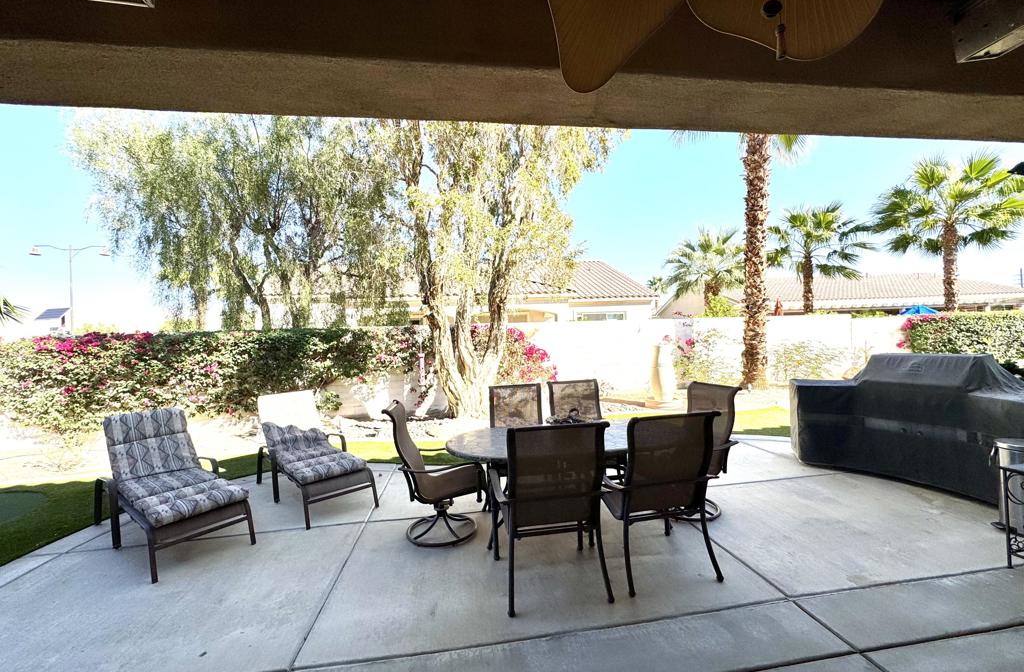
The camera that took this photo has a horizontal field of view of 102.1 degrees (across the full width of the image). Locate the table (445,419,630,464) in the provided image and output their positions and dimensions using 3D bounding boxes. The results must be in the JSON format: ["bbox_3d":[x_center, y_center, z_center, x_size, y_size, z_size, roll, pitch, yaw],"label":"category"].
[{"bbox_3d":[0.425,1.110,3.145,1.810,0.730,1.070,-2,-1,-8],"label":"table"}]

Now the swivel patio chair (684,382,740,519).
[{"bbox_3d":[1.505,0.946,3.506,0.760,0.990,0.630,-2,-1,-18],"label":"swivel patio chair"}]

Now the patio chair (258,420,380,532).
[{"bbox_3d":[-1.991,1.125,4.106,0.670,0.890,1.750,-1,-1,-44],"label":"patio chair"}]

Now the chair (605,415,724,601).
[{"bbox_3d":[0.877,0.957,2.696,0.620,0.990,0.690,-2,-1,-9],"label":"chair"}]

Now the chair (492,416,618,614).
[{"bbox_3d":[0.200,0.979,2.551,0.620,0.990,0.690,-2,-1,-8],"label":"chair"}]

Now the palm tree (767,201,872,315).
[{"bbox_3d":[10.284,-1.657,14.219,3.100,5.800,3.100,-2,-1,0],"label":"palm tree"}]

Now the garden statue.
[{"bbox_3d":[3.163,0.762,8.589,0.570,1.350,0.570,-2,-1,0],"label":"garden statue"}]

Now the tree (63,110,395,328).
[{"bbox_3d":[-6.878,-2.152,11.235,7.600,8.000,7.000,-2,-1,0],"label":"tree"}]

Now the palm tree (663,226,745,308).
[{"bbox_3d":[6.923,-1.202,14.515,3.100,5.100,3.100,-2,-1,0],"label":"palm tree"}]

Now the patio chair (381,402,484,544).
[{"bbox_3d":[-0.574,1.017,3.226,0.760,0.990,0.630,-2,-1,-6],"label":"patio chair"}]

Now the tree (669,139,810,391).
[{"bbox_3d":[6.246,-2.734,10.536,3.700,8.200,3.700,-2,-1,0],"label":"tree"}]

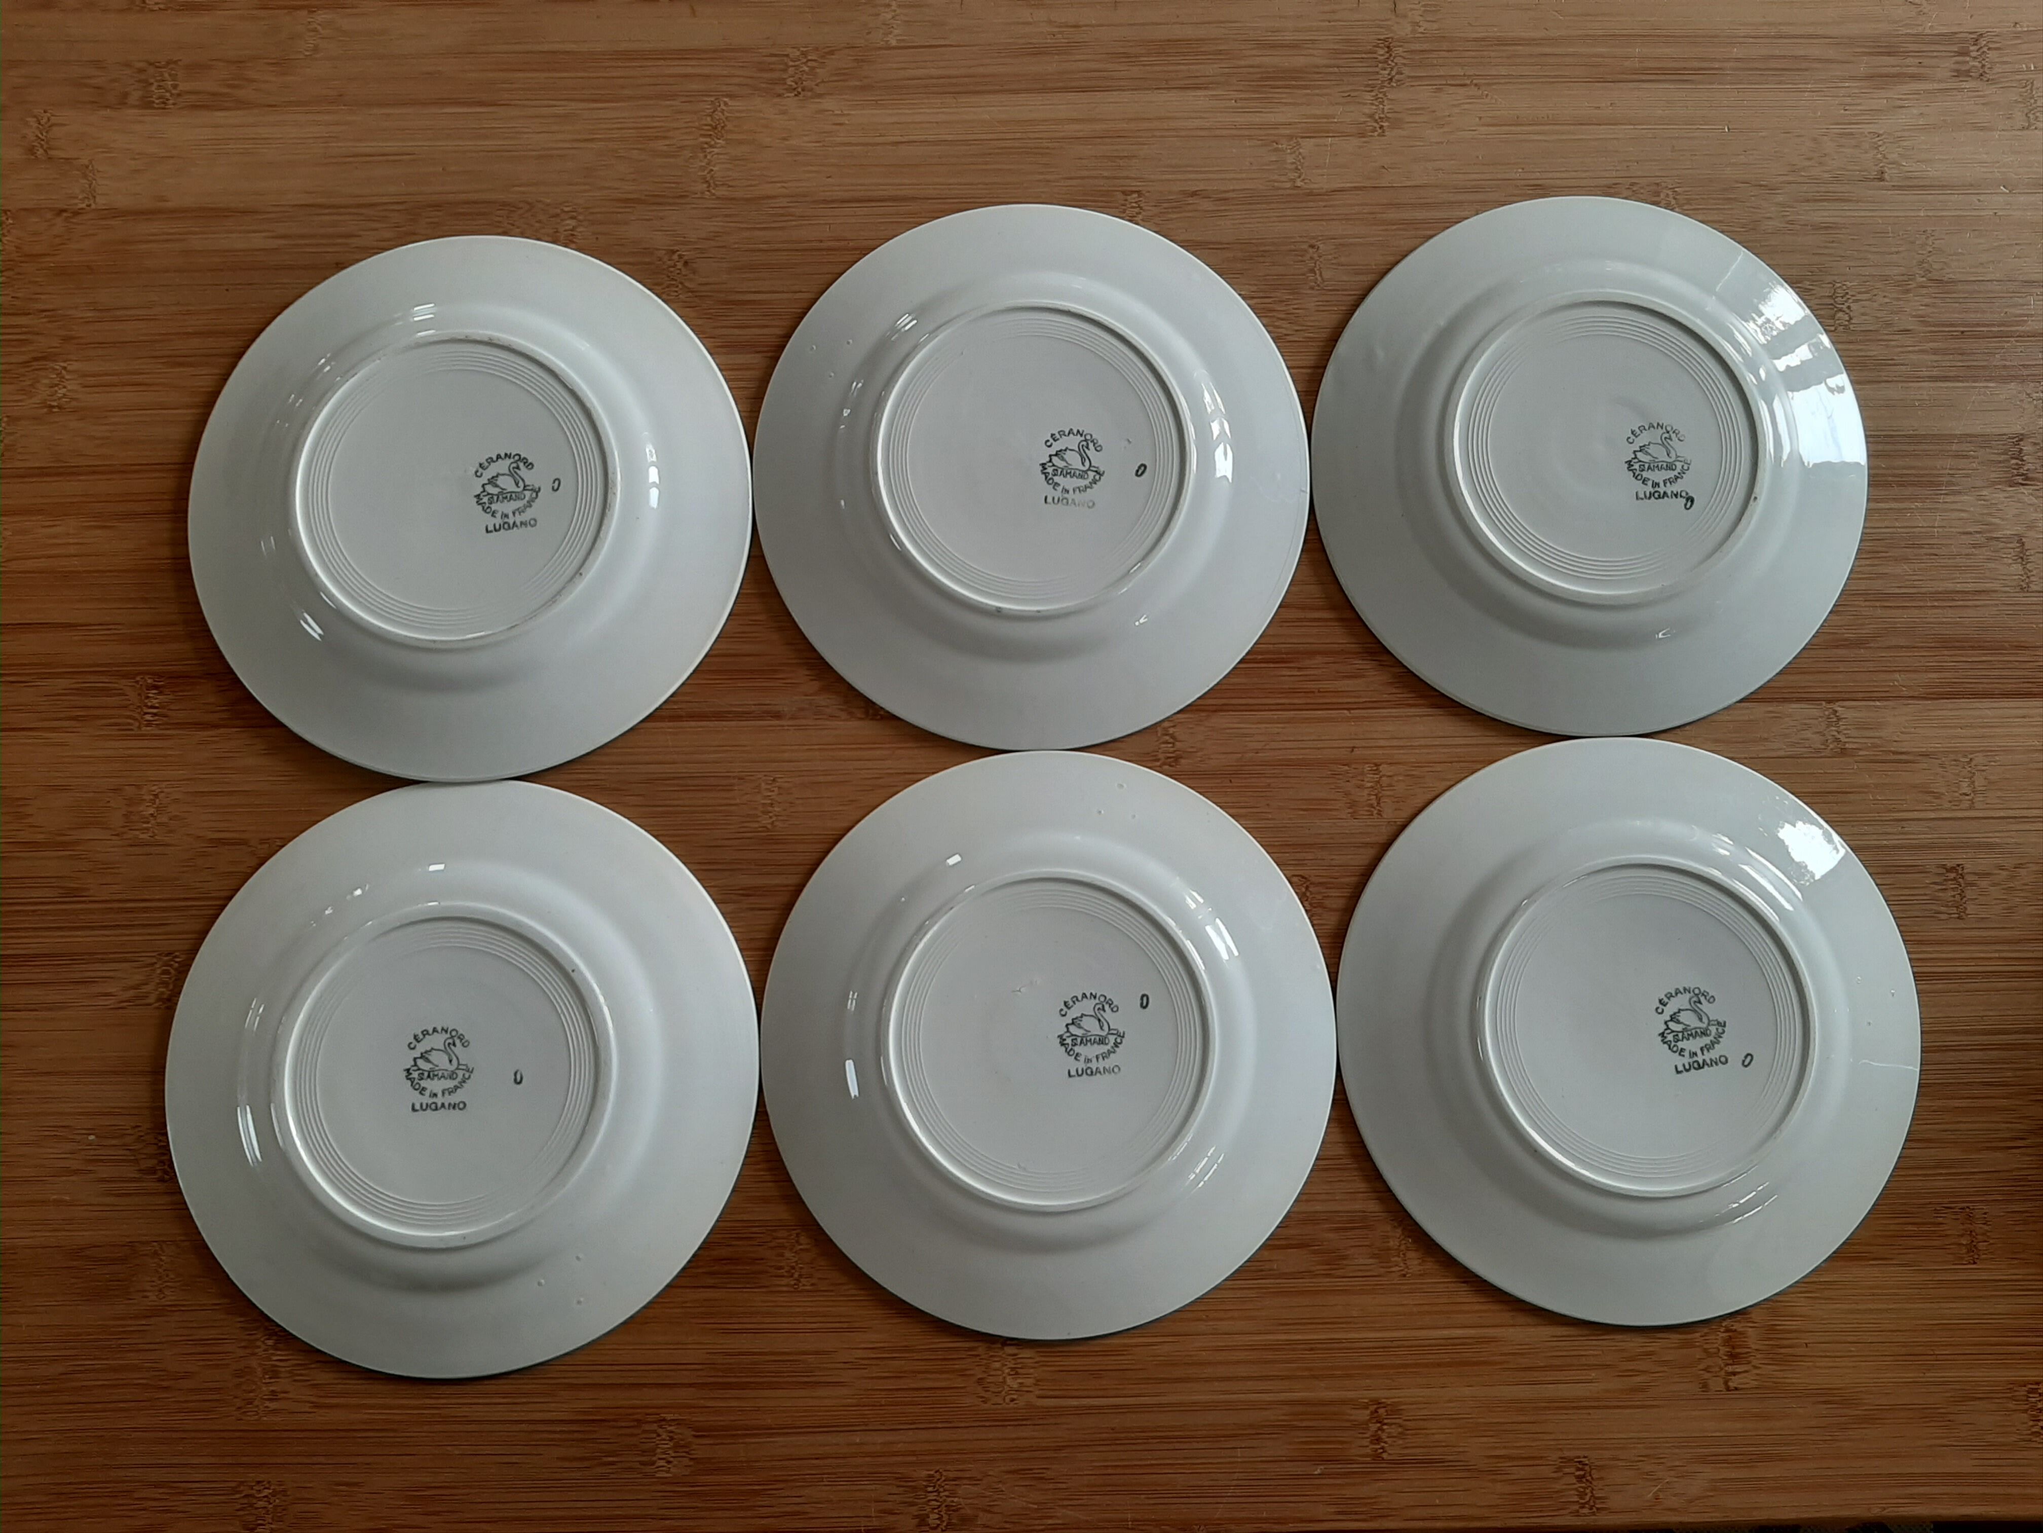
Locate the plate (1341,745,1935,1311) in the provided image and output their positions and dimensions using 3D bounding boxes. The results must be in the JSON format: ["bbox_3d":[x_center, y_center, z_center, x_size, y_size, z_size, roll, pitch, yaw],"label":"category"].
[{"bbox_3d":[0.209,0.088,0.520,0.200,0.019,0.200,0,83,0],"label":"plate"}]

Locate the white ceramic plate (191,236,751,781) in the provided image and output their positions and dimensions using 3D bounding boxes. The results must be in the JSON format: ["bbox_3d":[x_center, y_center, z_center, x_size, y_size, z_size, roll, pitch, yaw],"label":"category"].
[{"bbox_3d":[-0.195,-0.094,0.538,0.200,0.019,0.200,0,83,0],"label":"white ceramic plate"}]

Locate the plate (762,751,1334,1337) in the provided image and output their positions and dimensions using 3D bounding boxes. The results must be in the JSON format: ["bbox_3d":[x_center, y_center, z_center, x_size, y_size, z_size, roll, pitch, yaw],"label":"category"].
[{"bbox_3d":[0.010,0.092,0.518,0.200,0.019,0.200,0,83,0],"label":"plate"}]

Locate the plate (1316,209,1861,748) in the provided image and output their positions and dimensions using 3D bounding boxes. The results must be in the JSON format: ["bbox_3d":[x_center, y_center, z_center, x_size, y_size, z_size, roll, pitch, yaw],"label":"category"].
[{"bbox_3d":[0.204,-0.110,0.542,0.200,0.019,0.200,0,83,0],"label":"plate"}]

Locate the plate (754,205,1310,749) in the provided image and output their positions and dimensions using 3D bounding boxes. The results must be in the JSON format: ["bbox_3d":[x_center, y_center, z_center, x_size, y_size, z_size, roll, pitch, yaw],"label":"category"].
[{"bbox_3d":[0.004,-0.106,0.541,0.200,0.019,0.200,0,83,0],"label":"plate"}]

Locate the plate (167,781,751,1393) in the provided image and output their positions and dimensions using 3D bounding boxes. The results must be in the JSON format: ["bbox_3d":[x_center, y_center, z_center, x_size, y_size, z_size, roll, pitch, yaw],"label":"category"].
[{"bbox_3d":[-0.190,0.103,0.516,0.200,0.019,0.200,0,83,0],"label":"plate"}]

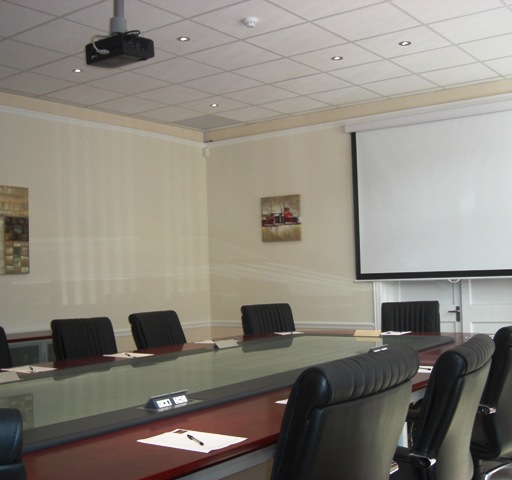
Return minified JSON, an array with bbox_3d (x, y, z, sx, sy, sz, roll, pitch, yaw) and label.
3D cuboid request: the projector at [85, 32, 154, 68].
[{"bbox_3d":[-0.686,-0.947,3.547,0.300,0.098,0.210,-4,-3,40],"label":"projector"}]

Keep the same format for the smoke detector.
[{"bbox_3d":[-0.037,-1.478,4.768,0.103,0.053,0.103,-2,-2,0],"label":"smoke detector"}]

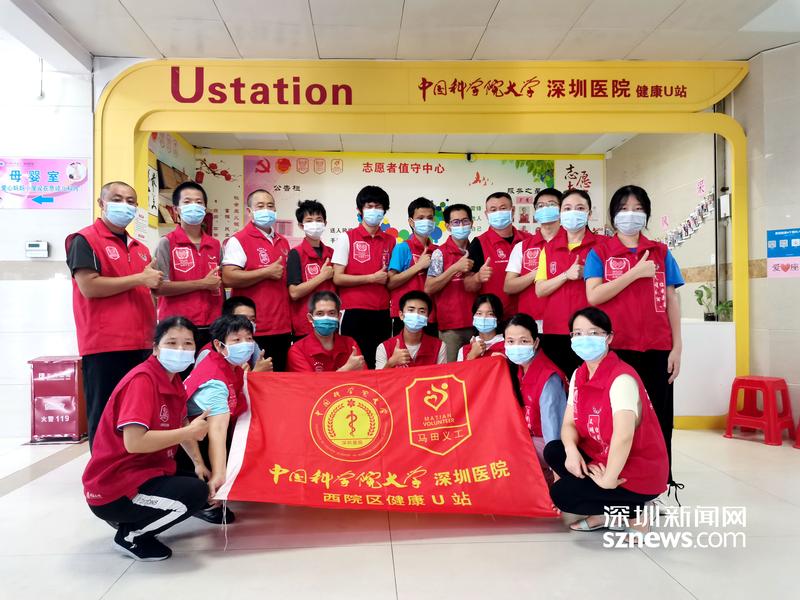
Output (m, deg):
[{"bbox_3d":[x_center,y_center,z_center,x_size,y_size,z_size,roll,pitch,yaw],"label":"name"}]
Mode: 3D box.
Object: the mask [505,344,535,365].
[{"bbox_3d":[0.579,0.265,2.900,0.150,0.105,0.080,0,0,26],"label":"mask"}]

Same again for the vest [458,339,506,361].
[{"bbox_3d":[0.487,0.526,3.380,0.400,0.560,0.260,0,7,5],"label":"vest"}]

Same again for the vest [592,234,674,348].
[{"bbox_3d":[1.095,-0.035,2.830,0.400,0.540,0.250,0,-1,11],"label":"vest"}]

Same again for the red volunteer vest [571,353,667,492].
[{"bbox_3d":[0.977,0.549,2.650,0.370,0.570,0.270,-4,15,37],"label":"red volunteer vest"}]

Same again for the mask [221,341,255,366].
[{"bbox_3d":[-0.754,0.253,2.840,0.150,0.115,0.080,-6,0,-38],"label":"mask"}]

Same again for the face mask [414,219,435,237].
[{"bbox_3d":[0.166,-0.479,4.000,0.150,0.115,0.080,0,0,-19],"label":"face mask"}]

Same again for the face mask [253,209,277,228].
[{"bbox_3d":[-0.783,-0.472,3.480,0.145,0.115,0.090,0,-1,-26],"label":"face mask"}]

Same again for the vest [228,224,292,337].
[{"bbox_3d":[-0.865,-0.134,3.740,0.390,0.670,0.260,0,0,-36],"label":"vest"}]

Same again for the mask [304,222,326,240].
[{"bbox_3d":[-0.509,-0.408,3.580,0.145,0.110,0.090,0,-1,-18],"label":"mask"}]

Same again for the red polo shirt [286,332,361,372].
[{"bbox_3d":[-0.437,0.475,3.480,0.480,0.580,0.300,0,-1,-7],"label":"red polo shirt"}]

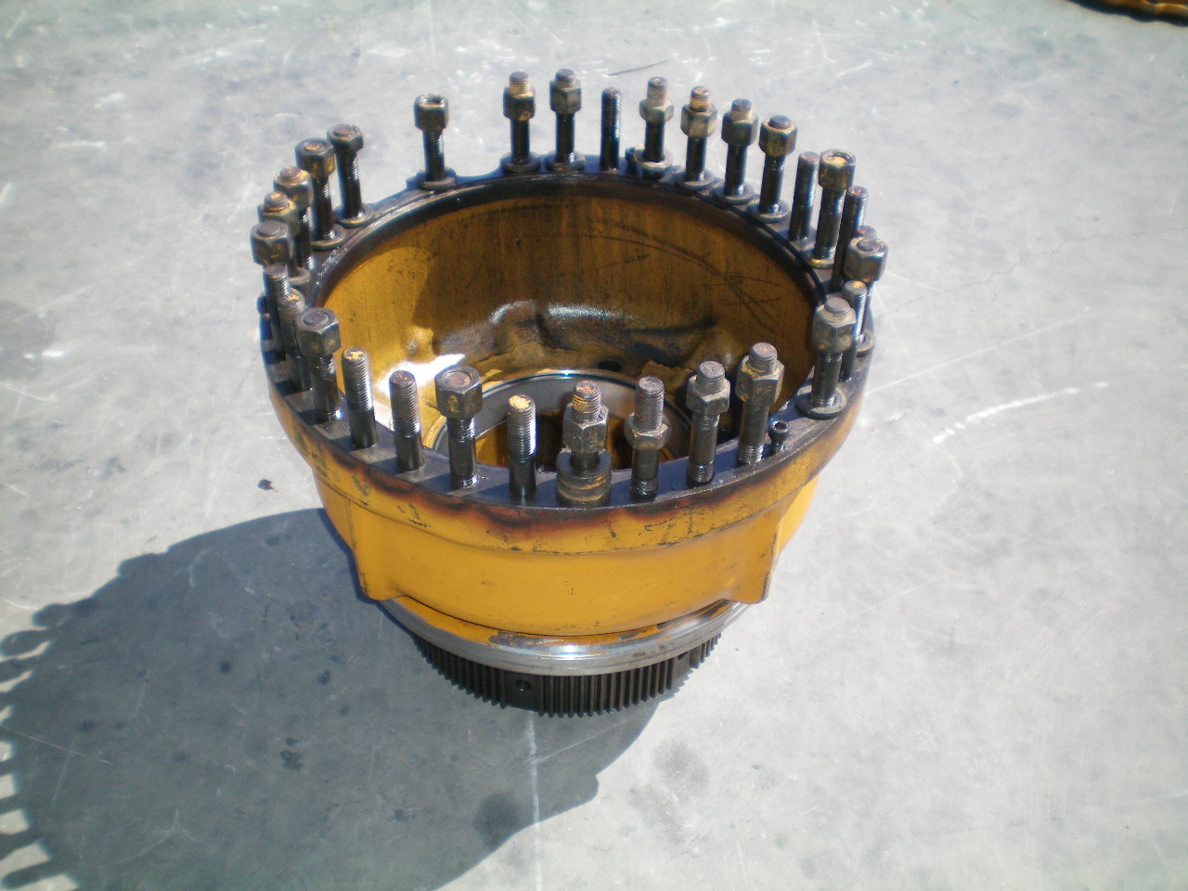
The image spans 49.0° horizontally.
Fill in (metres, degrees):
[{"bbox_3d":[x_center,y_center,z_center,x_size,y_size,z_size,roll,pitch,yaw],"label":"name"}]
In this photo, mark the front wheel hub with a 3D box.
[{"bbox_3d":[-0.029,-0.033,1.448,0.629,0.547,0.629,0,40,-1],"label":"front wheel hub"}]

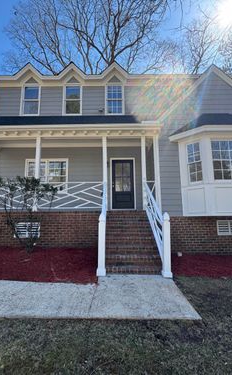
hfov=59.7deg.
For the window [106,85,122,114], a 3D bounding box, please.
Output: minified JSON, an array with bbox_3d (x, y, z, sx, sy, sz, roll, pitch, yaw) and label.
[{"bbox_3d":[-0.066,-3.725,8.538,0.700,1.390,0.140,-1,-9,0],"label":"window"}]

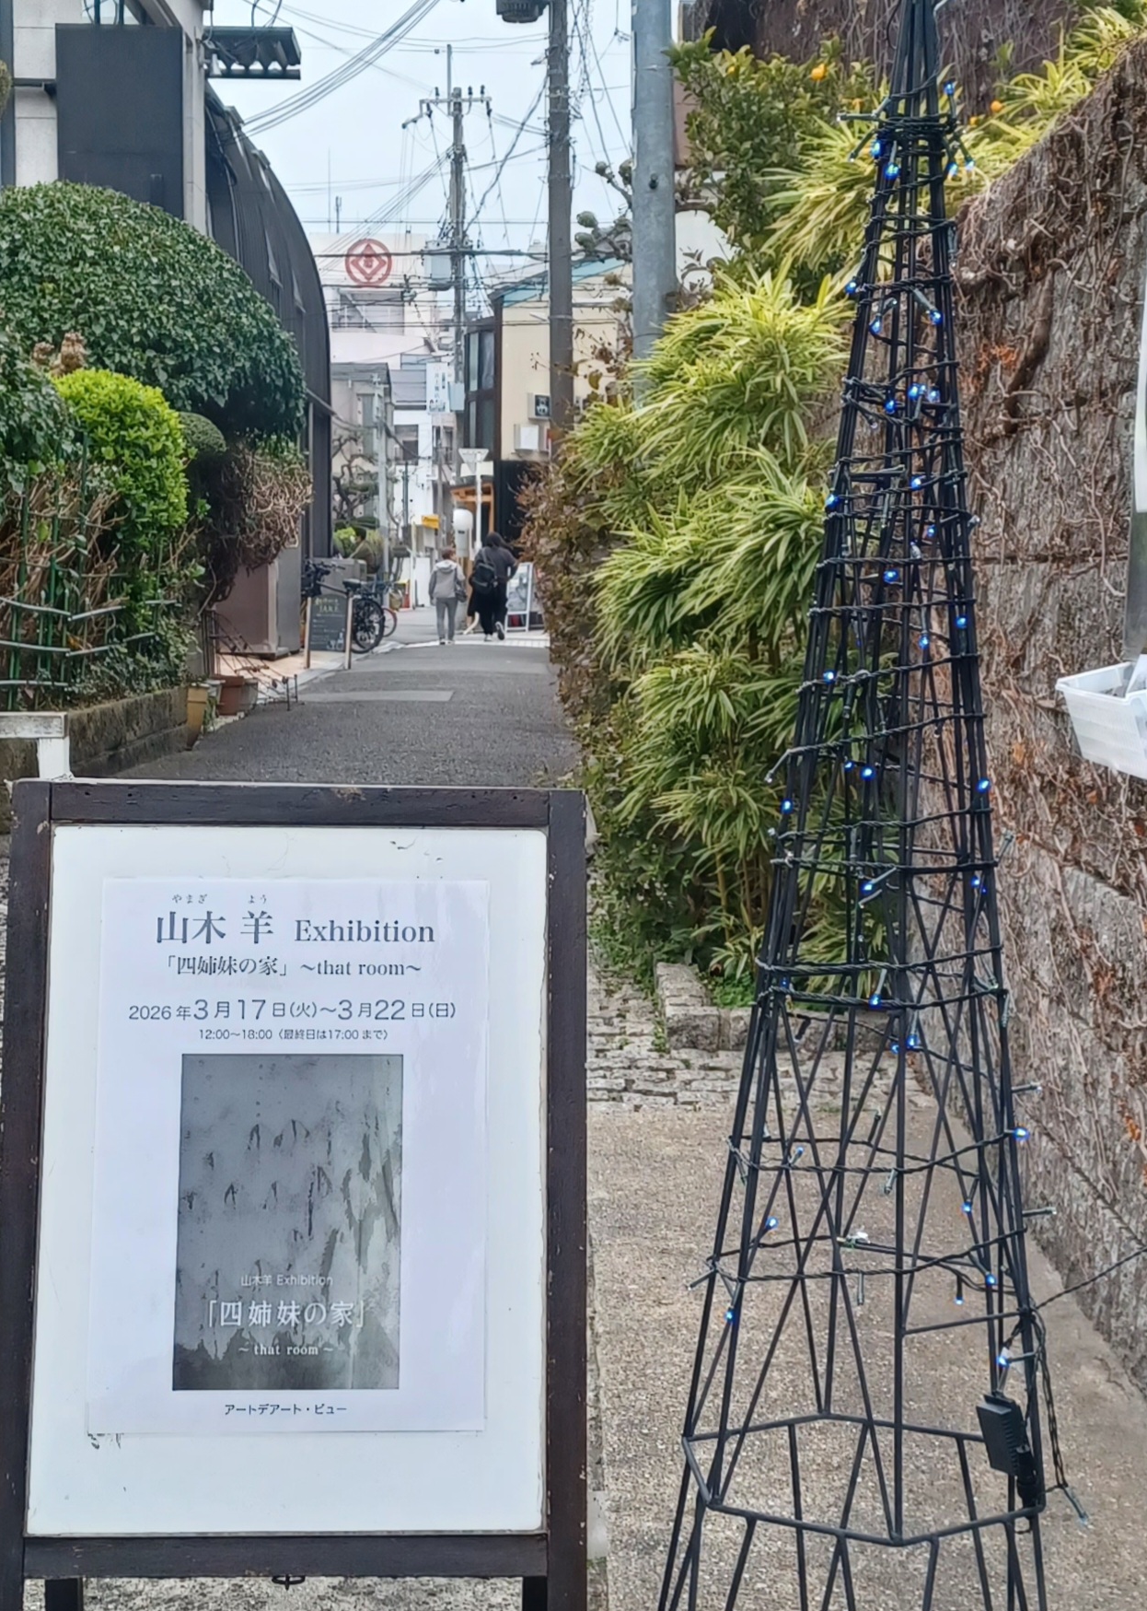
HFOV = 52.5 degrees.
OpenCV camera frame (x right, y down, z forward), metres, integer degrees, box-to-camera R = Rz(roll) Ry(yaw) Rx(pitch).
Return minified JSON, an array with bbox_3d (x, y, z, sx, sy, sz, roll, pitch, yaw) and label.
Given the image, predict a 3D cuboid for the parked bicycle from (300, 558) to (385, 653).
[{"bbox_3d":[-3.000,-2.450,14.400,1.720,1.100,0.570,3,5,31],"label":"parked bicycle"}]

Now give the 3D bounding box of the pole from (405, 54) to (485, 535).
[{"bbox_3d":[-2.790,-10.300,25.500,1.750,12.200,0.900,0,5,0],"label":"pole"}]

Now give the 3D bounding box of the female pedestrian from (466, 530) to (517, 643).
[{"bbox_3d":[-1.240,-3.320,17.600,0.600,1.650,0.480,0,5,-2],"label":"female pedestrian"}]

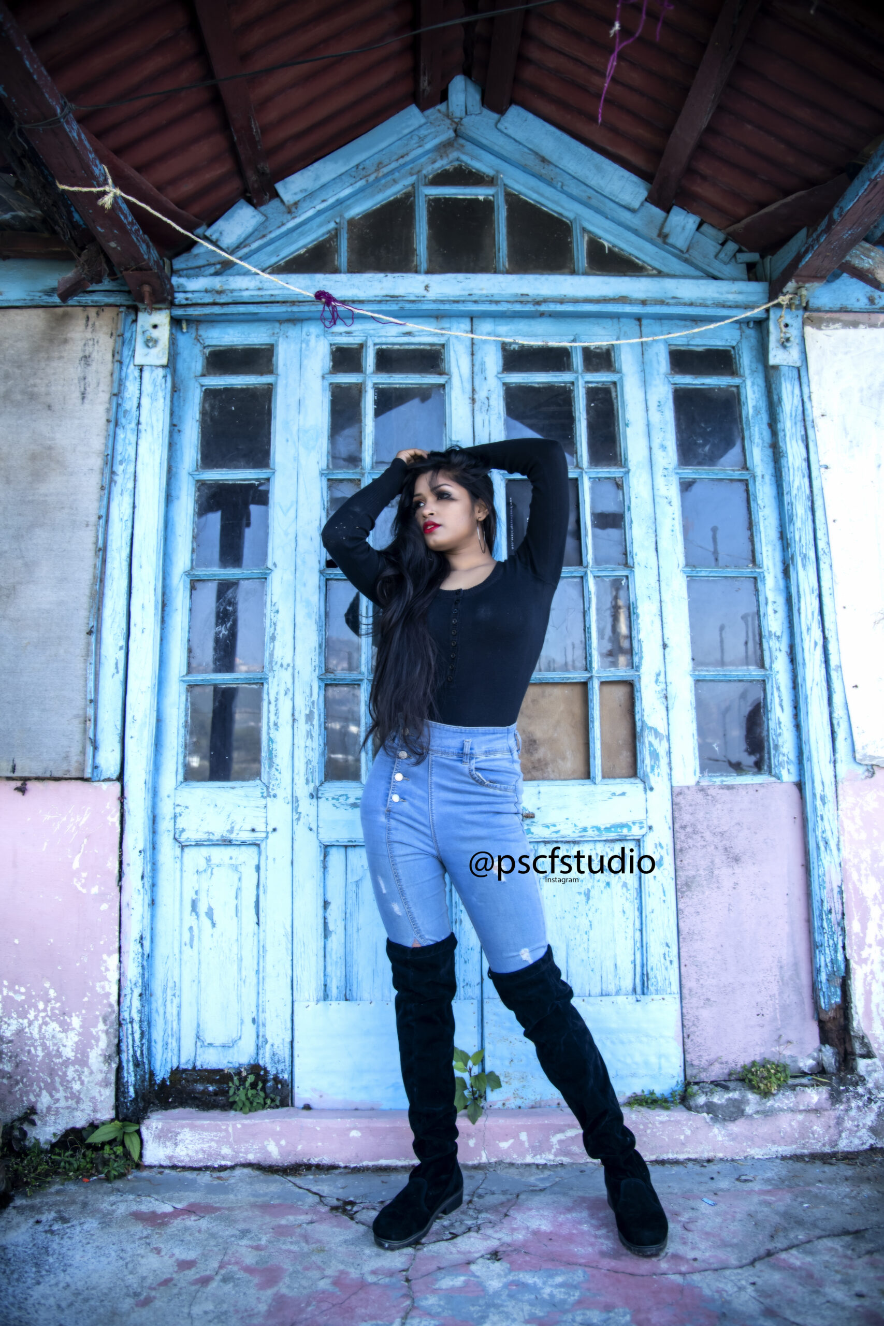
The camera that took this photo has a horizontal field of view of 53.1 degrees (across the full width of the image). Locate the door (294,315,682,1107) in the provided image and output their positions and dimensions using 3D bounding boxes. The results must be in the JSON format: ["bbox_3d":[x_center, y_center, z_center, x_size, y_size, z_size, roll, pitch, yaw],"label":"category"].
[{"bbox_3d":[0.101,0.055,2.344,0.952,2.076,0.075,0,-9,-1],"label":"door"}]

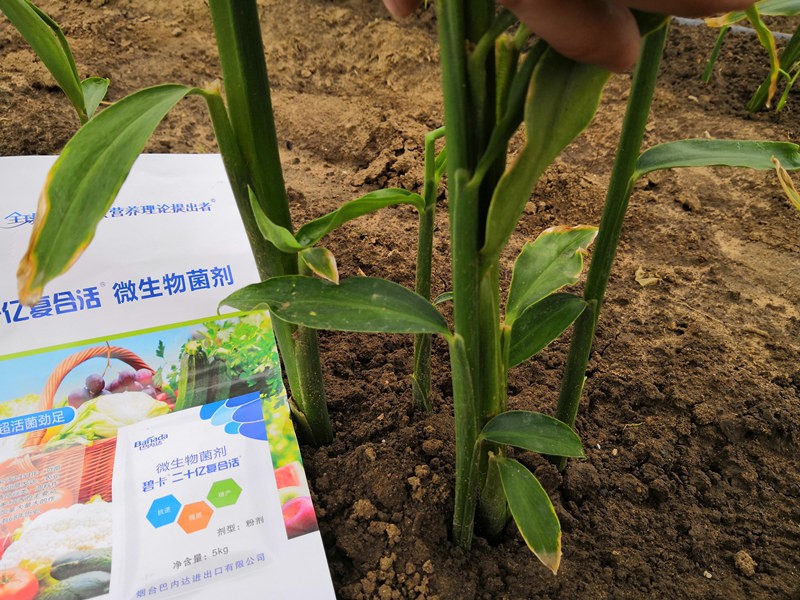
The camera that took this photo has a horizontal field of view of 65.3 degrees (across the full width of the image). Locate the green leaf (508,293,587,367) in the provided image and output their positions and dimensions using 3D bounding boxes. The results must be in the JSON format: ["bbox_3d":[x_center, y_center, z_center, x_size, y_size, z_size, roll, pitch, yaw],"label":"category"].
[{"bbox_3d":[0.065,0.013,0.280,0.048,0.009,0.021,-30,64,-10],"label":"green leaf"}]

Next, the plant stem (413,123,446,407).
[{"bbox_3d":[0.014,-0.009,0.307,0.011,0.147,0.011,1,22,0],"label":"plant stem"}]

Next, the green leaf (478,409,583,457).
[{"bbox_3d":[0.058,0.059,0.271,0.044,0.011,0.018,6,40,-3],"label":"green leaf"}]

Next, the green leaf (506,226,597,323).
[{"bbox_3d":[0.065,-0.010,0.270,0.057,0.010,0.021,-44,90,-9],"label":"green leaf"}]

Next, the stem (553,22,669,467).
[{"bbox_3d":[0.090,-0.015,0.278,0.009,0.201,0.009,6,17,-2],"label":"stem"}]

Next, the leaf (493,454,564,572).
[{"bbox_3d":[0.056,0.089,0.265,0.017,0.011,0.050,-20,65,-10],"label":"leaf"}]

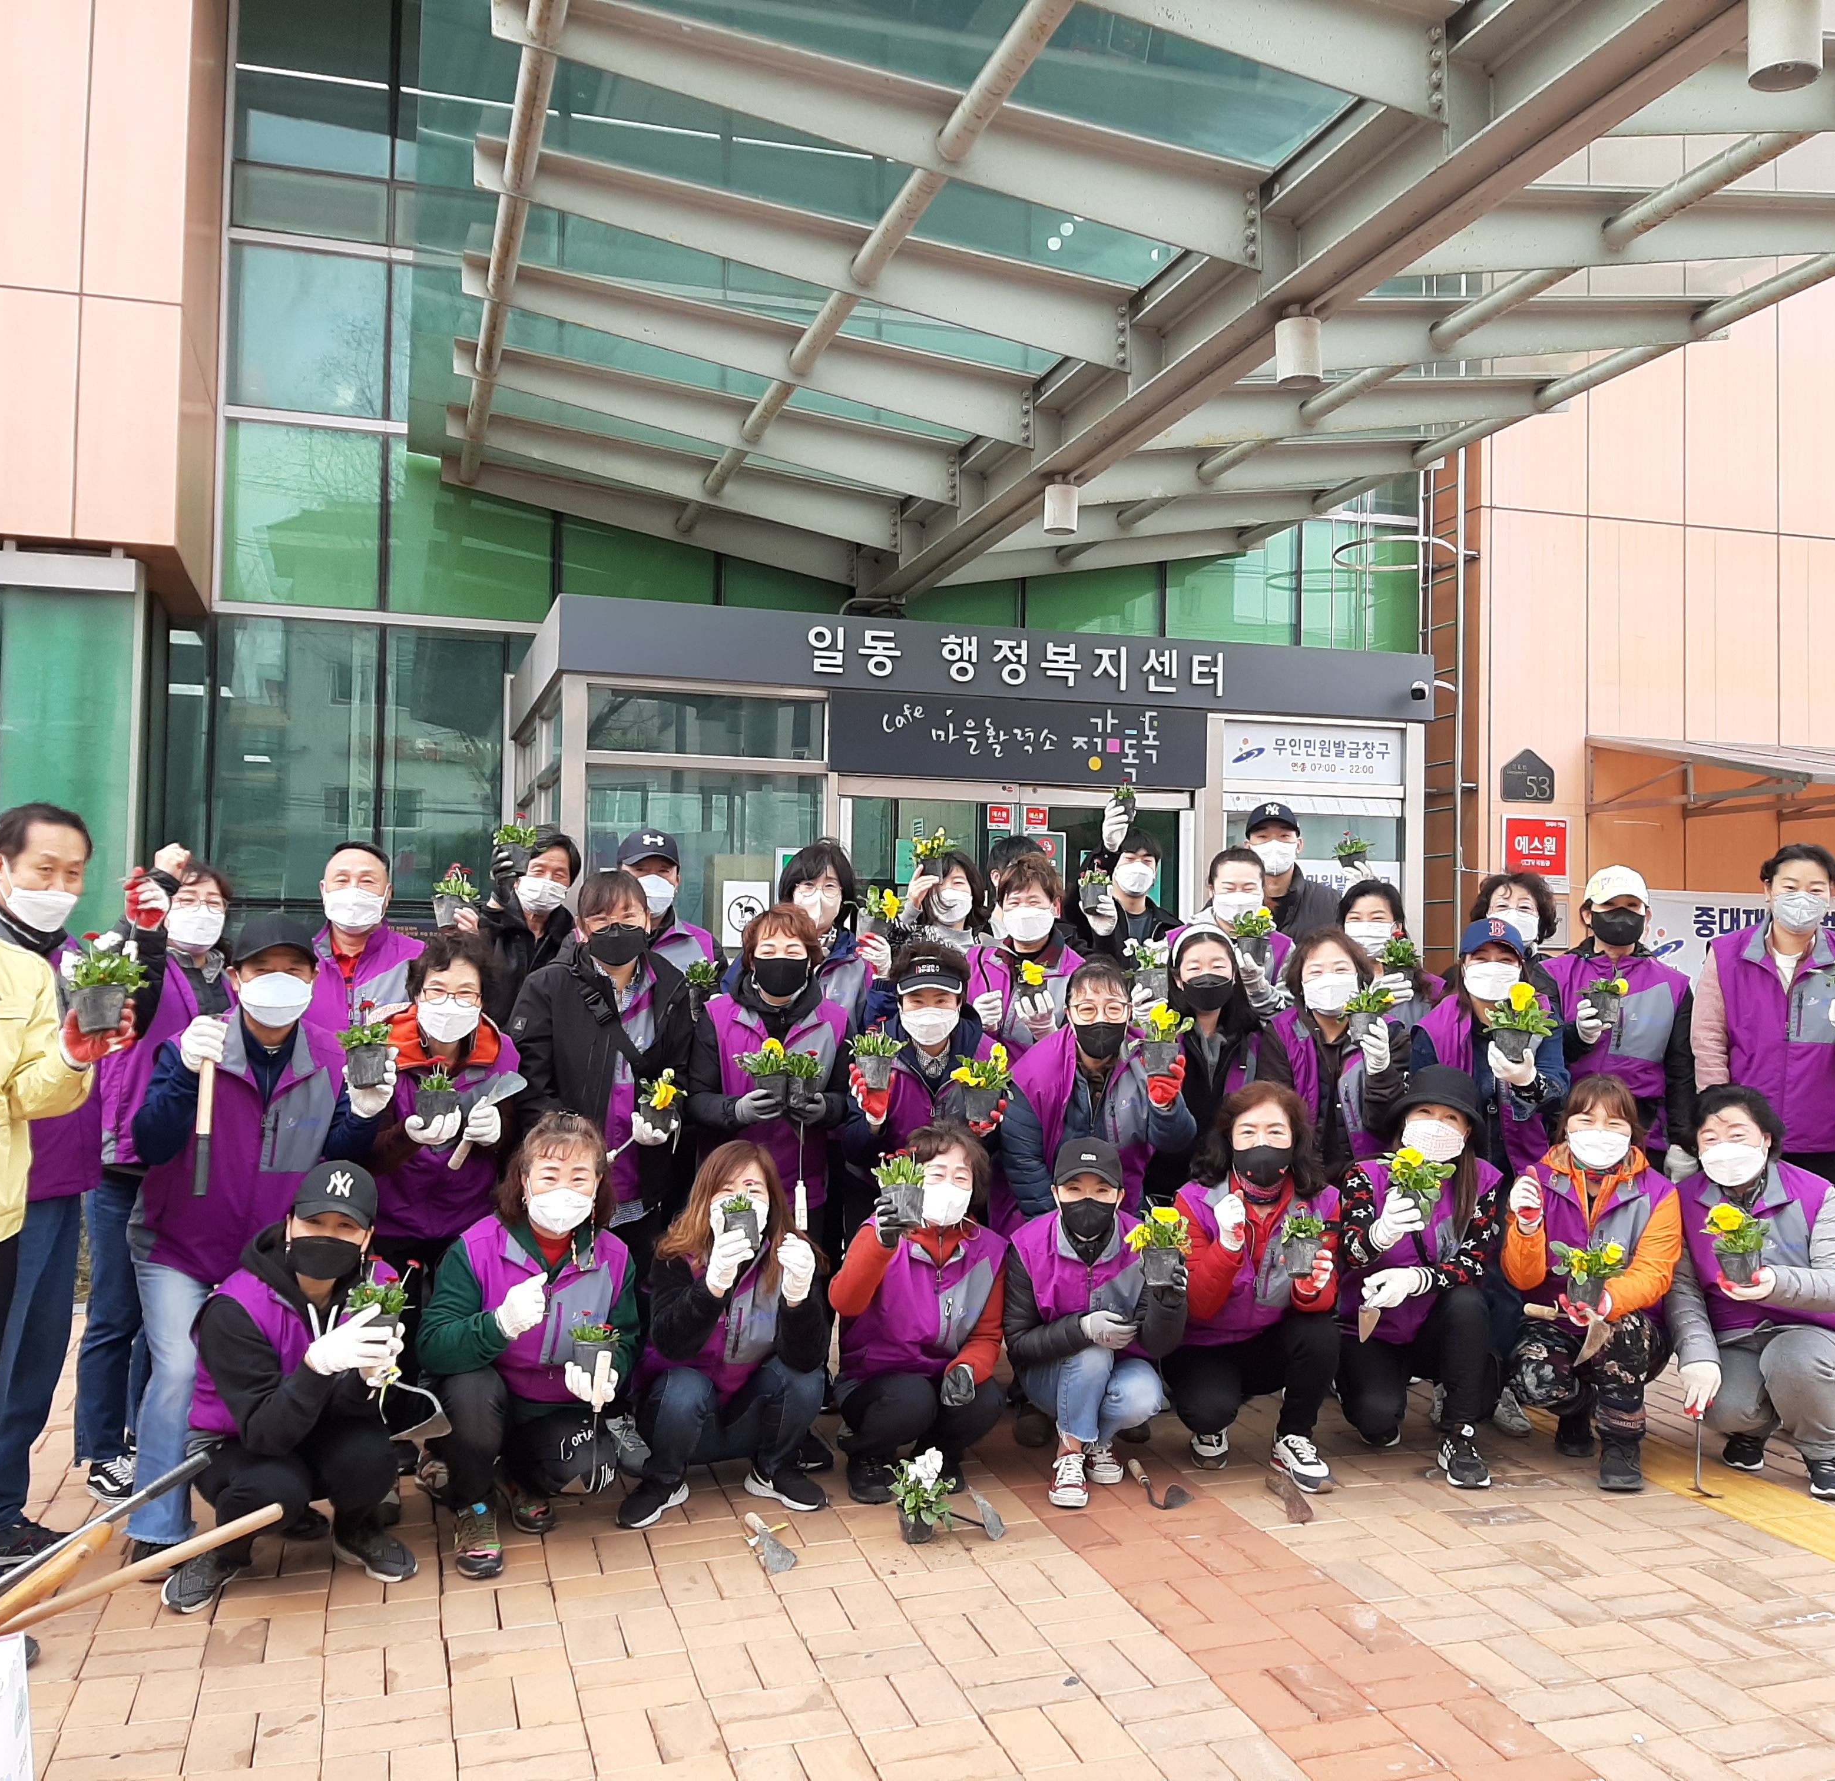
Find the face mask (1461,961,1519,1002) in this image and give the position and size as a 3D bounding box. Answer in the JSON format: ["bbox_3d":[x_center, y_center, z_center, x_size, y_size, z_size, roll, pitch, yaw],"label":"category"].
[{"bbox_3d":[1.582,0.253,4.920,0.148,0.110,0.085,0,-2,19],"label":"face mask"}]

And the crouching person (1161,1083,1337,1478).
[{"bbox_3d":[0.885,1.010,4.770,0.460,1.000,0.620,0,-2,5],"label":"crouching person"}]

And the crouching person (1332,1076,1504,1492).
[{"bbox_3d":[1.393,1.031,4.970,0.460,1.050,0.680,0,-2,14],"label":"crouching person"}]

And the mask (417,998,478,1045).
[{"bbox_3d":[-1.163,0.324,4.420,0.148,0.118,0.085,1,-2,-11],"label":"mask"}]

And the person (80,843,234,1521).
[{"bbox_3d":[-1.949,0.717,4.651,0.460,1.600,0.420,2,-3,-28],"label":"person"}]

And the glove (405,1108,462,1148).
[{"bbox_3d":[-1.156,0.566,4.250,0.125,0.095,0.110,2,-2,-37],"label":"glove"}]

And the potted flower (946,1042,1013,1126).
[{"bbox_3d":[0.157,0.487,4.500,0.165,0.200,0.145,1,-2,2],"label":"potted flower"}]

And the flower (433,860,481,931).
[{"bbox_3d":[-1.228,0.015,4.750,0.125,0.175,0.120,1,-2,-12],"label":"flower"}]

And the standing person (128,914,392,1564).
[{"bbox_3d":[-1.458,0.754,3.949,0.520,1.440,0.550,2,-2,-18],"label":"standing person"}]

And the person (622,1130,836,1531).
[{"bbox_3d":[-0.479,1.055,4.477,0.490,0.910,0.640,1,-2,-6],"label":"person"}]

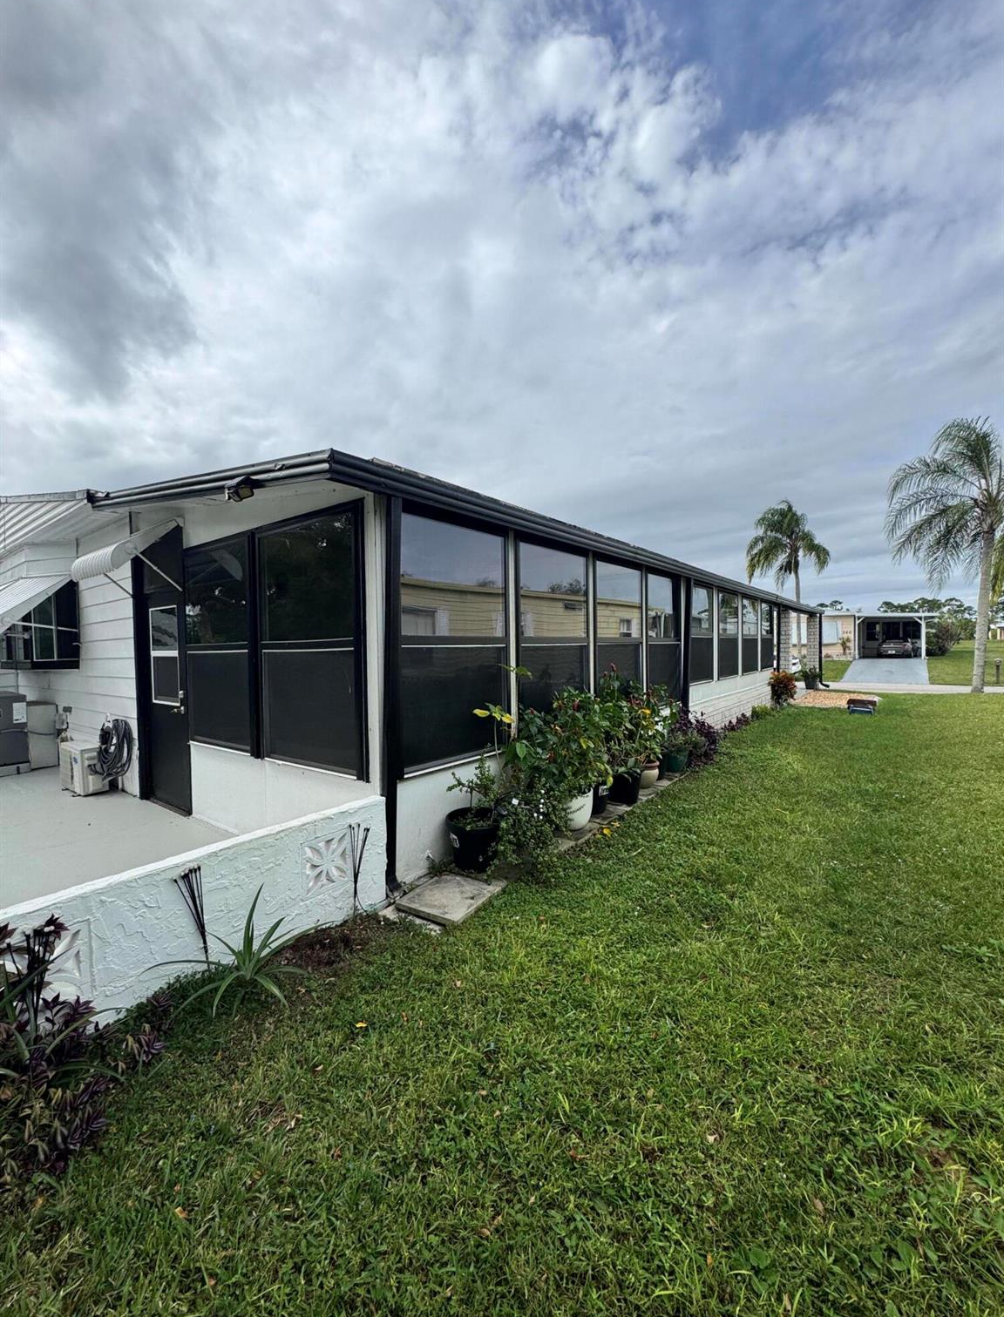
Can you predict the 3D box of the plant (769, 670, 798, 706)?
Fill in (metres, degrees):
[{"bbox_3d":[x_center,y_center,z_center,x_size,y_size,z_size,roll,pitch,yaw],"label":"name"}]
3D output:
[{"bbox_3d":[5.820,0.623,11.200,0.600,0.770,0.580,-1,1,0],"label":"plant"}]

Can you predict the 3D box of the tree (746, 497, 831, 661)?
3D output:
[{"bbox_3d":[16.143,-4.301,30.500,4.500,9.100,4.500,-1,1,0],"label":"tree"}]

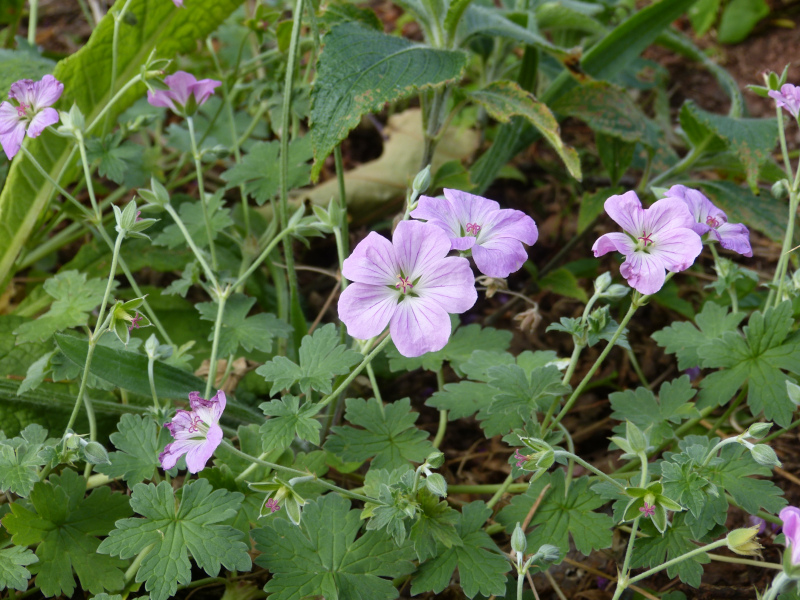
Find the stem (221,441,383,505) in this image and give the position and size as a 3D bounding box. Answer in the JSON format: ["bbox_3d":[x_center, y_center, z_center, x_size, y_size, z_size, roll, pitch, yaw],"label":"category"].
[{"bbox_3d":[-0.028,0.049,0.455,0.049,0.004,0.004,20,0,5],"label":"stem"}]

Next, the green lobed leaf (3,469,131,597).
[{"bbox_3d":[-0.105,0.074,0.505,0.042,0.011,0.043,-2,60,-1],"label":"green lobed leaf"}]

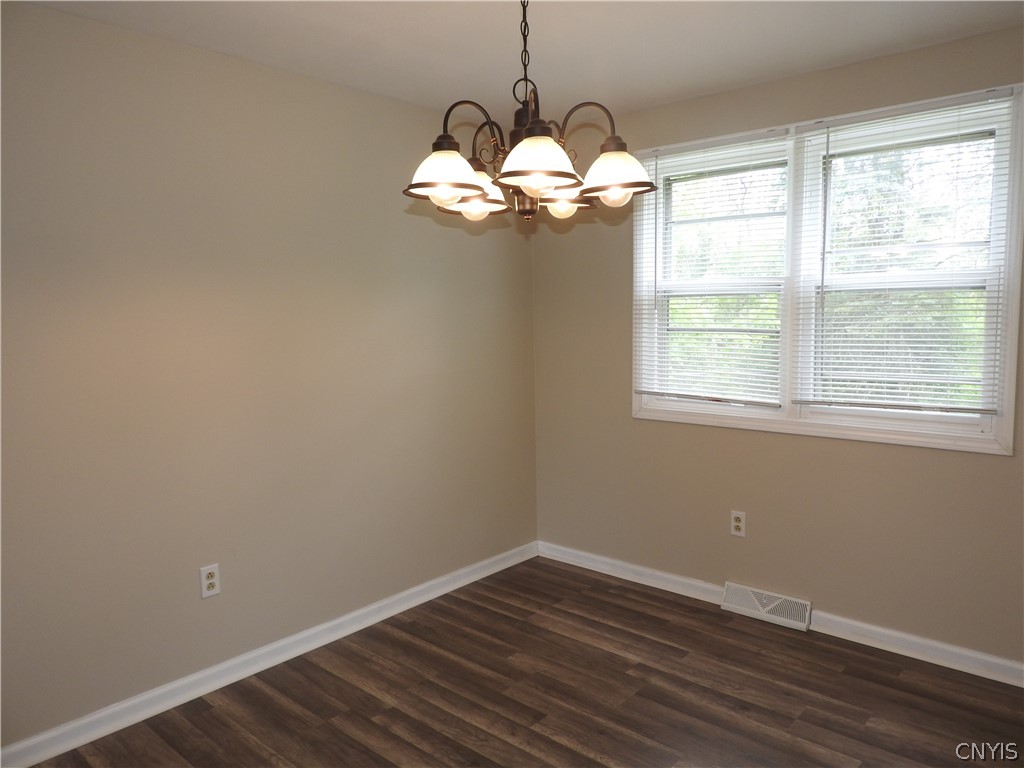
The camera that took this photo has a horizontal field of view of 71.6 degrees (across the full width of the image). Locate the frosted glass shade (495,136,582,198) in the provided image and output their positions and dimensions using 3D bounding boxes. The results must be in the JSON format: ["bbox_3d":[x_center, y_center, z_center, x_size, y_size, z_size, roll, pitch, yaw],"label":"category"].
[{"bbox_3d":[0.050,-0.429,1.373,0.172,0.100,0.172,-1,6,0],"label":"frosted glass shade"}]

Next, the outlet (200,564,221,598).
[{"bbox_3d":[-1.144,0.750,2.701,0.009,0.115,0.070,4,7,41],"label":"outlet"}]

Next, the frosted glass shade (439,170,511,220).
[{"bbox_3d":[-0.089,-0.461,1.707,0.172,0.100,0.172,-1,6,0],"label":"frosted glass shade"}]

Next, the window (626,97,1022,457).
[{"bbox_3d":[1.241,-0.446,3.106,1.611,1.336,0.100,4,7,41],"label":"window"}]

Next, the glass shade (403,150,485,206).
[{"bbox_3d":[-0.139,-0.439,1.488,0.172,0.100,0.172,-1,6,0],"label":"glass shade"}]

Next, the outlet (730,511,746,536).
[{"bbox_3d":[1.065,0.661,3.344,0.070,0.115,0.009,4,7,41],"label":"outlet"}]

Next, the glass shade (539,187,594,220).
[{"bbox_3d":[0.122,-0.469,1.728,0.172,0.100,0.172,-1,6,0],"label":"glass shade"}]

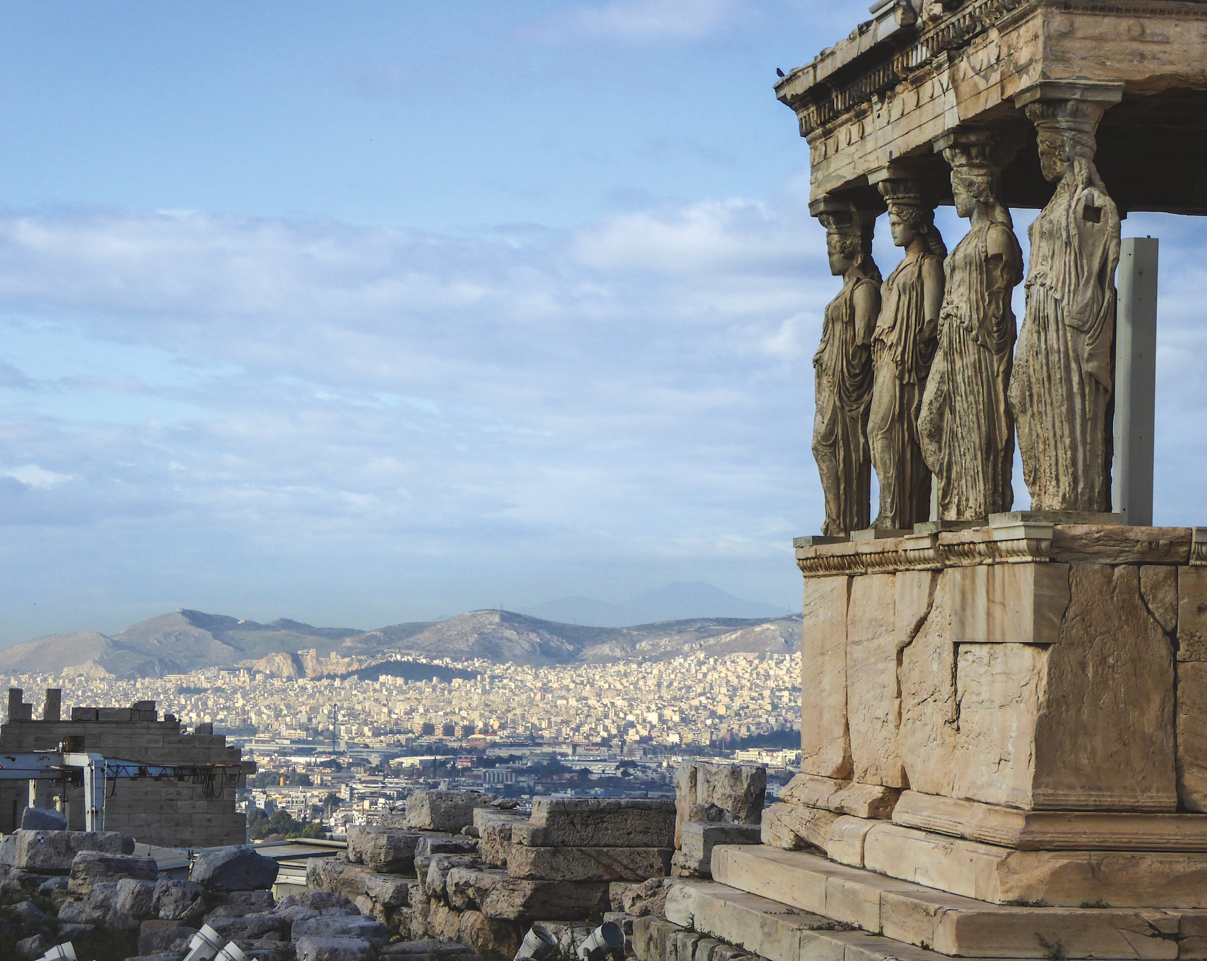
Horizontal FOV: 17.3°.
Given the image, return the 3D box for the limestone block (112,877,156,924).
[{"bbox_3d":[-3.549,3.185,30.000,0.330,0.340,0.350,2,-3,-9],"label":"limestone block"}]

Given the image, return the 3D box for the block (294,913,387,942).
[{"bbox_3d":[-1.957,3.337,29.500,0.680,0.230,0.500,2,-2,-9],"label":"block"}]

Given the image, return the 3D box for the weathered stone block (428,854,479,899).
[{"bbox_3d":[-1.092,2.896,28.900,0.360,0.310,0.450,2,-3,-9],"label":"weathered stone block"}]

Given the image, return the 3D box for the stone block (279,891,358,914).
[{"bbox_3d":[-2.229,3.310,31.000,0.580,0.230,0.450,2,-2,-9],"label":"stone block"}]

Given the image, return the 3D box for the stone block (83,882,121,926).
[{"bbox_3d":[-3.813,3.225,30.200,0.320,0.330,0.330,2,-3,-9],"label":"stone block"}]

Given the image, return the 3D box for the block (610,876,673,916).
[{"bbox_3d":[0.263,2.912,27.700,0.460,0.280,0.420,2,-3,-9],"label":"block"}]

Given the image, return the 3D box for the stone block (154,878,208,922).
[{"bbox_3d":[-3.364,3.340,31.500,0.400,0.340,0.400,2,-2,-9],"label":"stone block"}]

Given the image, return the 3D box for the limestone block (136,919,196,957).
[{"bbox_3d":[-3.713,3.888,33.710,0.447,0.268,0.400,1,-2,1],"label":"limestone block"}]

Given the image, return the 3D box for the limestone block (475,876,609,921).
[{"bbox_3d":[-0.429,2.933,27.800,0.800,0.290,0.800,2,-2,-9],"label":"limestone block"}]

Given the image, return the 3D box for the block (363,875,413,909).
[{"bbox_3d":[-1.650,3.144,30.300,0.360,0.270,0.420,2,-2,-9],"label":"block"}]

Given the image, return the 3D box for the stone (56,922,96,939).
[{"bbox_3d":[-4.059,3.473,30.500,0.280,0.160,0.240,2,-2,-9],"label":"stone"}]

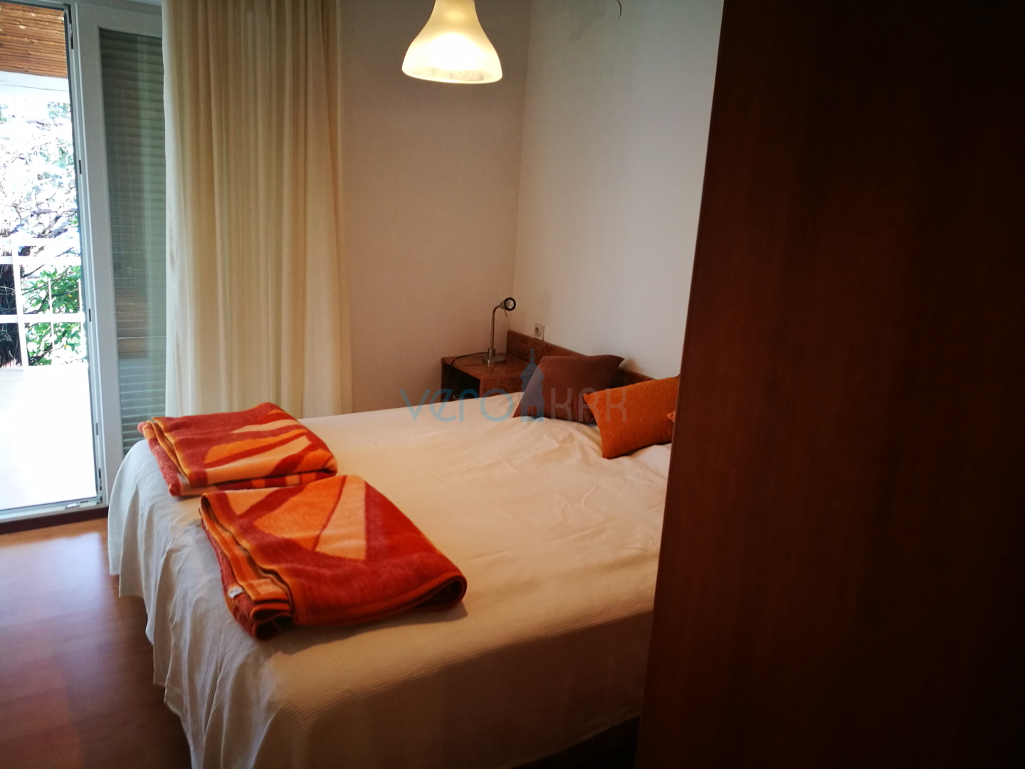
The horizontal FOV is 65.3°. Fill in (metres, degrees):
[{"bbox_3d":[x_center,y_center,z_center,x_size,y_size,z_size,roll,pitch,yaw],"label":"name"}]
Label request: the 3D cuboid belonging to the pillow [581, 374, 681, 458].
[{"bbox_3d":[0.514,0.114,3.142,0.400,0.125,0.365,-13,43,1],"label":"pillow"}]

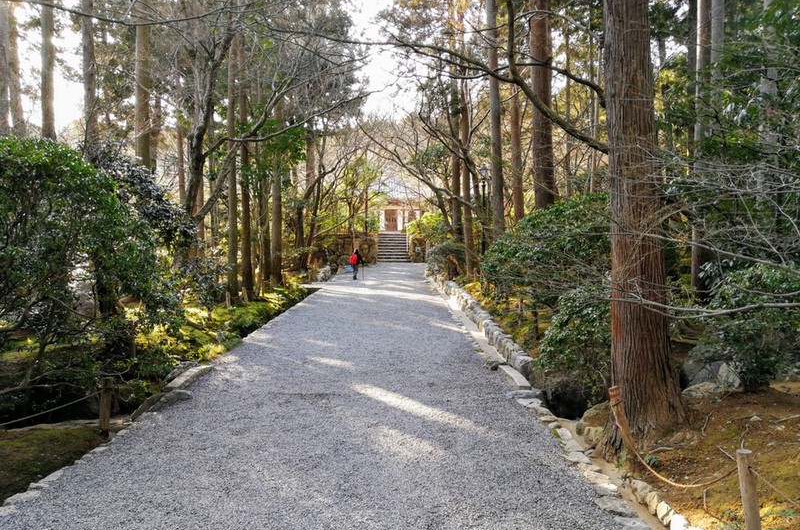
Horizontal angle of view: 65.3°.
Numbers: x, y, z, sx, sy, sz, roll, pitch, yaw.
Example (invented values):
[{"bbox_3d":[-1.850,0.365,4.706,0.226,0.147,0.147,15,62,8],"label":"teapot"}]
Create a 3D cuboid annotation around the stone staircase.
[{"bbox_3d":[-0.447,-1.215,46.500,2.450,2.050,3.500,0,2,-1],"label":"stone staircase"}]

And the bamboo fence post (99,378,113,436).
[{"bbox_3d":[-2.661,1.288,5.650,0.100,0.530,0.100,4,2,0],"label":"bamboo fence post"}]

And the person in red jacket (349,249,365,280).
[{"bbox_3d":[-2.181,-0.010,31.500,0.600,1.570,0.480,1,2,29],"label":"person in red jacket"}]

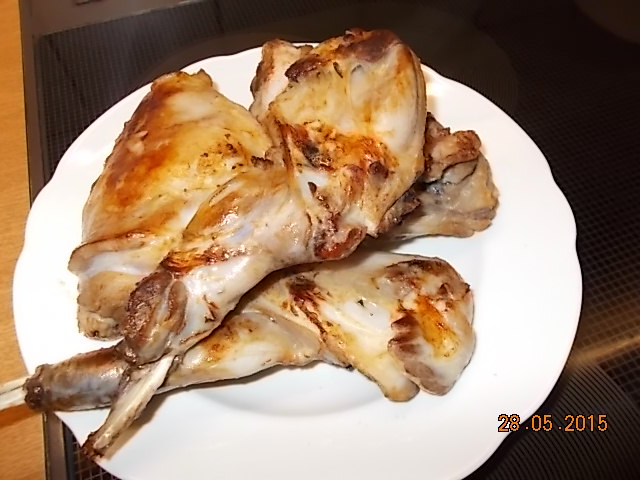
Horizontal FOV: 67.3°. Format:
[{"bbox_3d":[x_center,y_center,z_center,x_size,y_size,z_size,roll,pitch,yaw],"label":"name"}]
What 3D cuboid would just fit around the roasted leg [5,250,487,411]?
[{"bbox_3d":[-0.029,0.043,0.196,0.188,0.039,0.059,-8,57,-4],"label":"roasted leg"}]

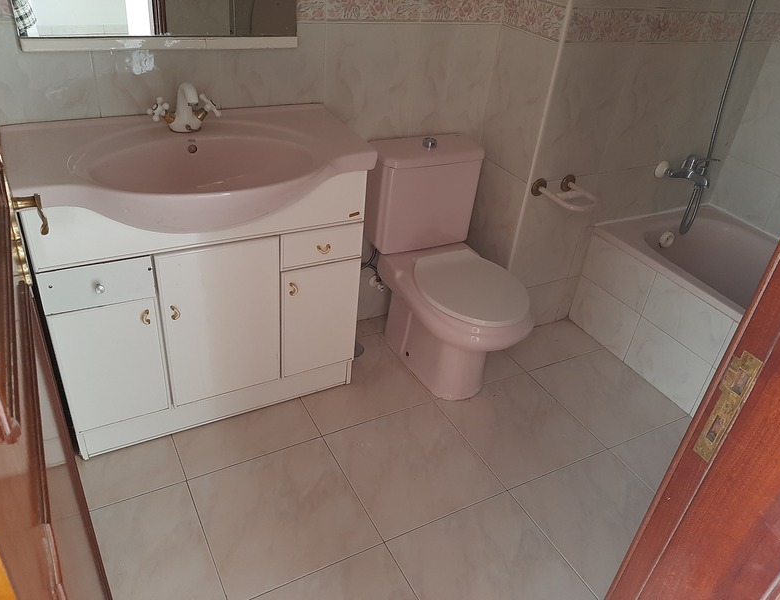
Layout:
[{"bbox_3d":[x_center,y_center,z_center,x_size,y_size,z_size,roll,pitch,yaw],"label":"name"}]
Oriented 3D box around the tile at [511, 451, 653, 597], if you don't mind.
[{"bbox_3d":[0.626,0.633,1.784,0.413,0.010,0.413,-13,38,-27],"label":"tile"}]

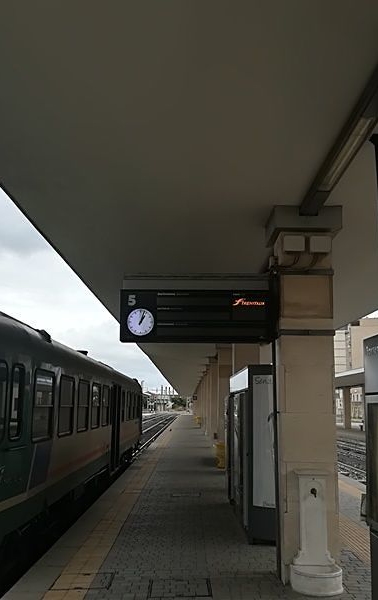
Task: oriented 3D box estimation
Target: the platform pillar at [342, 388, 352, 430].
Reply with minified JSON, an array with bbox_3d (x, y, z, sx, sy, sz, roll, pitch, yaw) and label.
[{"bbox_3d":[14.029,9.558,53.222,0.550,3.588,0.550,1,-10,0],"label":"platform pillar"}]

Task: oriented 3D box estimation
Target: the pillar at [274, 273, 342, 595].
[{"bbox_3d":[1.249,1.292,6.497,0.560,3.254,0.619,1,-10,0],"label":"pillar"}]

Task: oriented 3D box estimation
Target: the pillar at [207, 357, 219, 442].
[{"bbox_3d":[1.208,4.487,25.767,0.550,3.686,0.550,1,-10,0],"label":"pillar"}]

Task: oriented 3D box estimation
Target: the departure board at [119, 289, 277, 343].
[{"bbox_3d":[0.084,0.187,6.626,1.678,0.590,0.197,1,-10,0],"label":"departure board"}]

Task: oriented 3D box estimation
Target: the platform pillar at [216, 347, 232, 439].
[{"bbox_3d":[1.220,3.361,19.413,0.550,3.686,0.550,1,-10,0],"label":"platform pillar"}]

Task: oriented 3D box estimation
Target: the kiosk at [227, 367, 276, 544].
[{"bbox_3d":[1.205,2.334,9.642,0.840,2.298,3.499,1,-10,0],"label":"kiosk"}]

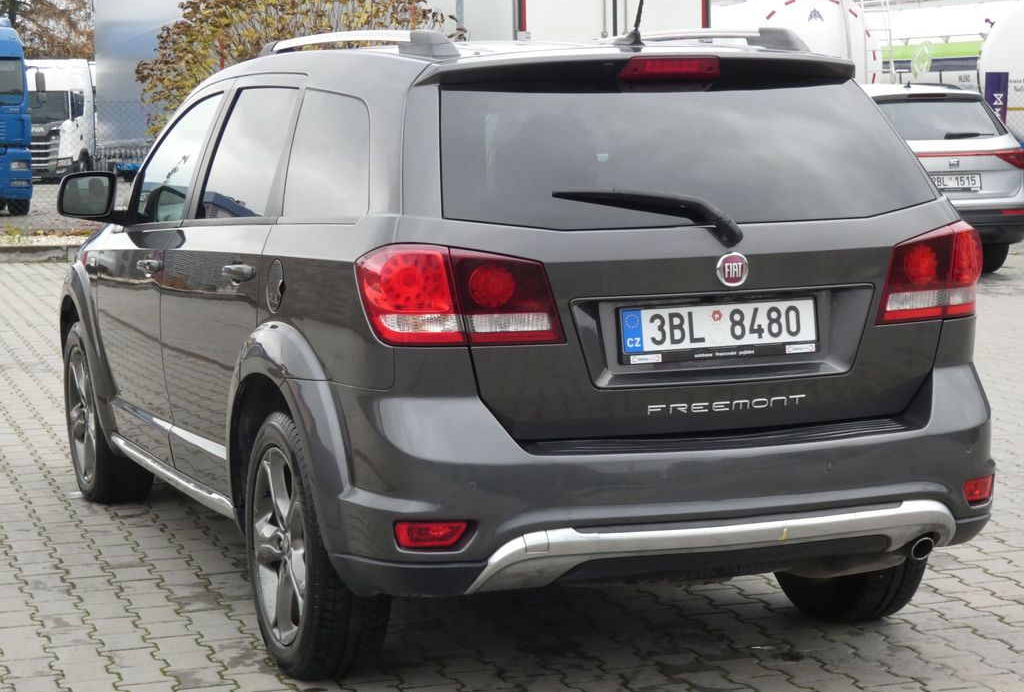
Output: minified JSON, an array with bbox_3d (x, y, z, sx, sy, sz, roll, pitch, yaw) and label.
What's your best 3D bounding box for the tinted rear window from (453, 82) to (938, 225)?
[{"bbox_3d":[0.442,-0.481,5.430,1.360,0.510,0.100,-3,-32,-21],"label":"tinted rear window"}]

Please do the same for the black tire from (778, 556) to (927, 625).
[{"bbox_3d":[0.944,0.435,6.429,0.231,0.720,0.722,-3,7,-21],"label":"black tire"}]

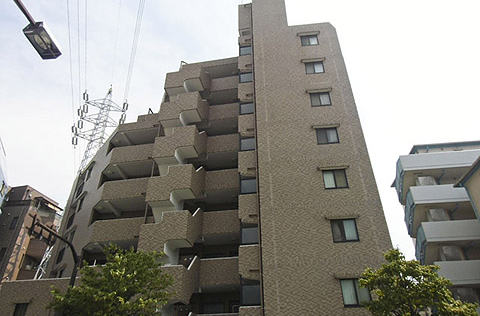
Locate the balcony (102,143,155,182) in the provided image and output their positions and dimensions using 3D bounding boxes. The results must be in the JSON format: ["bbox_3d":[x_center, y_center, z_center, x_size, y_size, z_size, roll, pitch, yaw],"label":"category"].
[{"bbox_3d":[-7.967,0.221,25.039,3.950,1.440,1.950,-3,-33,5],"label":"balcony"}]

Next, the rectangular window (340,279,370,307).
[{"bbox_3d":[5.128,5.931,14.627,1.197,1.121,0.150,-5,-33,7],"label":"rectangular window"}]

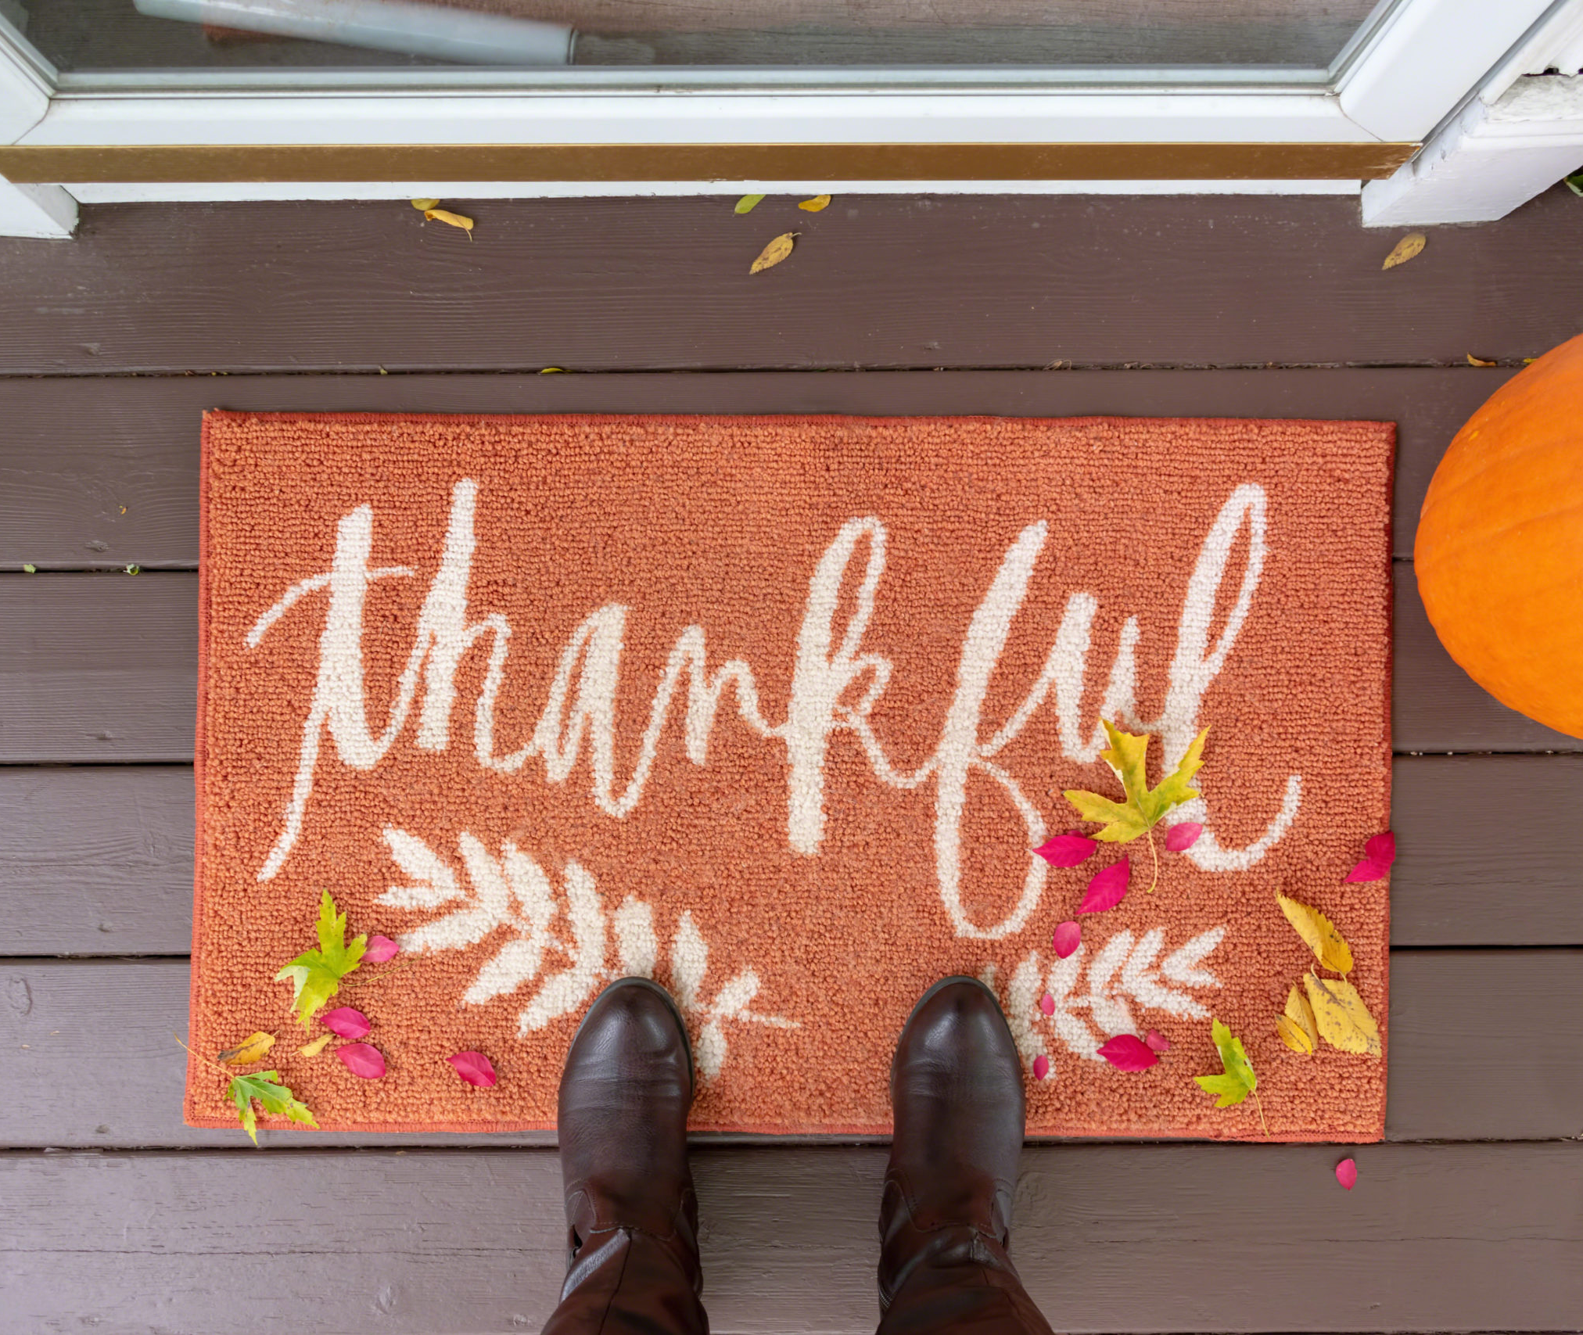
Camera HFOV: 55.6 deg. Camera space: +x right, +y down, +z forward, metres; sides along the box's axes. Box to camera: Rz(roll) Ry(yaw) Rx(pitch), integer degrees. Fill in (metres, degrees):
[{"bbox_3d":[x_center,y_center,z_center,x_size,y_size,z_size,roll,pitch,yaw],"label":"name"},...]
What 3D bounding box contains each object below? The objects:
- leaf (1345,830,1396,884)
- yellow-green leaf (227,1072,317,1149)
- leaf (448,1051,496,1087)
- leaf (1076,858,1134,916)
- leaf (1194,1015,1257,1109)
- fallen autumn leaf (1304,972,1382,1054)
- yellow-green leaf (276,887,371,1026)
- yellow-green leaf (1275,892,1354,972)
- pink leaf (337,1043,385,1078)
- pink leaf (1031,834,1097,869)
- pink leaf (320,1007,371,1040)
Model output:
[{"bbox_3d":[0.414,0.137,1.064,0.024,0.012,0.049,29,87,1],"label":"leaf"},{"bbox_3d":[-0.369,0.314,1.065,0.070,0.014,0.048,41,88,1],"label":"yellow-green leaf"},{"bbox_3d":[-0.225,0.284,1.068,0.039,0.010,0.021,36,88,1],"label":"leaf"},{"bbox_3d":[0.223,0.157,1.062,0.023,0.008,0.055,41,87,1],"label":"leaf"},{"bbox_3d":[0.305,0.282,1.066,0.042,0.014,0.062,-28,88,-1],"label":"leaf"},{"bbox_3d":[0.392,0.248,1.068,0.037,0.012,0.076,-30,88,-1],"label":"fallen autumn leaf"},{"bbox_3d":[-0.328,0.206,1.048,0.056,0.018,0.100,11,87,0],"label":"yellow-green leaf"},{"bbox_3d":[0.370,0.185,1.060,0.020,0.013,0.078,-37,88,-2],"label":"yellow-green leaf"},{"bbox_3d":[-0.308,0.281,1.075,0.040,0.009,0.025,28,88,1],"label":"pink leaf"},{"bbox_3d":[0.195,0.130,1.063,0.045,0.008,0.025,-7,87,-1],"label":"pink leaf"},{"bbox_3d":[-0.319,0.255,1.076,0.038,0.009,0.024,15,88,1],"label":"pink leaf"}]

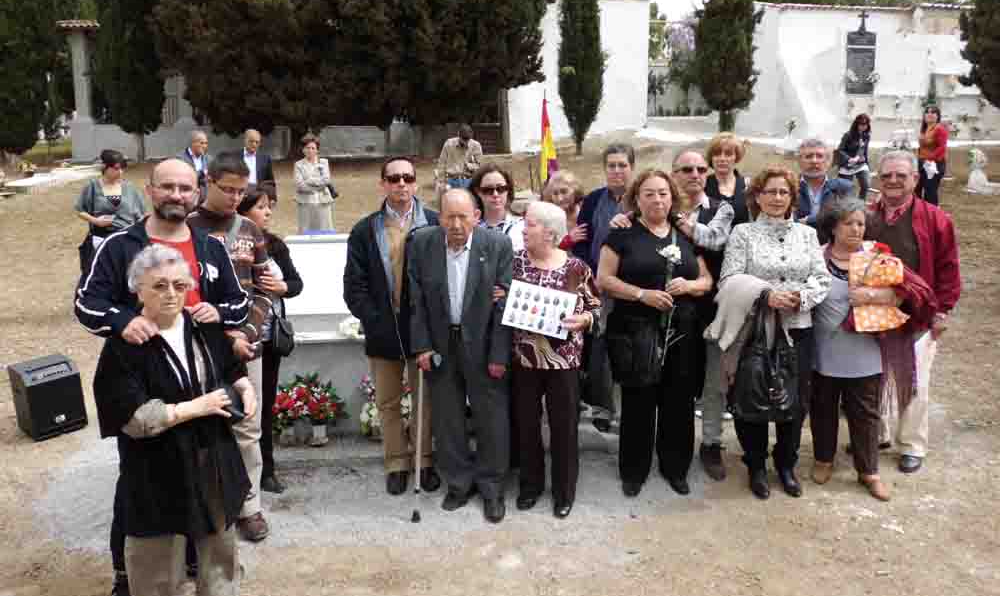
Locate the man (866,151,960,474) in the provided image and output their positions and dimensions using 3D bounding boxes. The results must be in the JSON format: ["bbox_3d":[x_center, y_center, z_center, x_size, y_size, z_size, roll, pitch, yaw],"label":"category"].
[{"bbox_3d":[2.270,0.053,4.174,0.540,1.710,0.370,3,6,32],"label":"man"}]

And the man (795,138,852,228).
[{"bbox_3d":[2.074,-0.167,4.941,0.520,1.740,0.340,3,10,20],"label":"man"}]

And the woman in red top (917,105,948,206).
[{"bbox_3d":[6.023,-1.839,10.472,0.360,1.630,0.470,-5,7,-42],"label":"woman in red top"}]

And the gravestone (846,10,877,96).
[{"bbox_3d":[7.960,-5.368,16.562,0.650,1.840,0.170,0,6,-4],"label":"gravestone"}]

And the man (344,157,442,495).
[{"bbox_3d":[-0.537,0.155,3.899,0.540,1.740,0.380,-2,9,-5],"label":"man"}]

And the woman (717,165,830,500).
[{"bbox_3d":[1.401,0.154,3.832,0.540,1.640,0.400,1,6,9],"label":"woman"}]

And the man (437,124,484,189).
[{"bbox_3d":[-0.442,-1.275,9.237,0.520,1.700,0.360,-1,9,-3],"label":"man"}]

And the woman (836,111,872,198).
[{"bbox_3d":[5.052,-1.833,10.673,0.460,1.520,0.400,-1,6,-10],"label":"woman"}]

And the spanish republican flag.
[{"bbox_3d":[0.442,-1.370,6.700,0.200,0.820,0.150,0,6,0],"label":"spanish republican flag"}]

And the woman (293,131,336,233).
[{"bbox_3d":[-2.010,-0.985,8.229,0.470,1.600,0.340,-3,9,-11],"label":"woman"}]

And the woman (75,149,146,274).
[{"bbox_3d":[-3.091,-0.368,5.992,0.500,1.610,0.380,-3,6,-32],"label":"woman"}]

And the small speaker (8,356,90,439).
[{"bbox_3d":[-2.988,0.666,4.996,0.320,0.420,0.330,8,13,43],"label":"small speaker"}]

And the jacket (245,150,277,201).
[{"bbox_3d":[-2.569,-1.186,7.923,0.490,0.750,0.290,0,6,3],"label":"jacket"}]

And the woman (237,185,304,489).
[{"bbox_3d":[-1.239,0.217,3.986,0.460,1.610,0.380,-6,11,-29],"label":"woman"}]

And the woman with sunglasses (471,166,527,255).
[{"bbox_3d":[-0.014,0.070,4.276,0.470,1.650,0.330,0,6,-2],"label":"woman with sunglasses"}]

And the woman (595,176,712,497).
[{"bbox_3d":[0.781,0.186,3.772,0.570,1.640,0.400,0,9,6],"label":"woman"}]

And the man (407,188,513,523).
[{"bbox_3d":[-0.198,0.283,3.675,0.540,1.620,0.420,-1,9,-2],"label":"man"}]

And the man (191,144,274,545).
[{"bbox_3d":[-1.192,0.233,3.372,0.500,1.750,0.400,-6,10,-26],"label":"man"}]

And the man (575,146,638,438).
[{"bbox_3d":[0.658,-0.071,4.514,0.520,1.690,0.340,0,6,4],"label":"man"}]

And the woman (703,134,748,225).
[{"bbox_3d":[1.499,-0.253,4.949,0.460,1.660,0.320,1,6,13],"label":"woman"}]

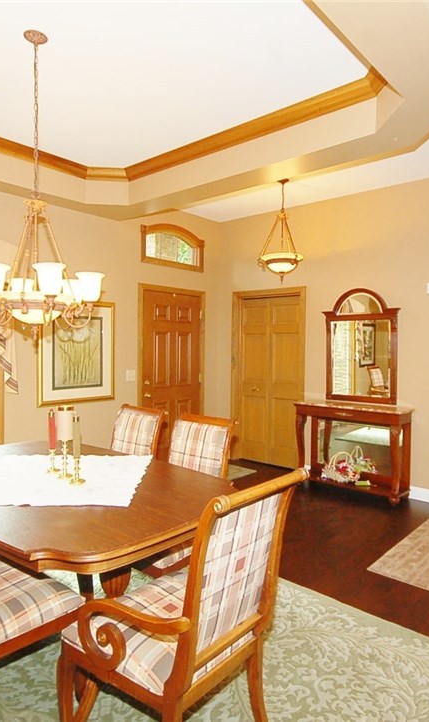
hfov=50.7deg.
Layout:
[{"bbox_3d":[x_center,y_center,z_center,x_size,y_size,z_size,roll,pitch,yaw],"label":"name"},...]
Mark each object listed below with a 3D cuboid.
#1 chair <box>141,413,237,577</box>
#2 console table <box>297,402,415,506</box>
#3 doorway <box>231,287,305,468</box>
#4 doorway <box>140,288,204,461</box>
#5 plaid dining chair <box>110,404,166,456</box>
[{"bbox_3d":[-0.248,0.838,2.402,0.500,1.030,0.630,2,2,44],"label":"chair"},{"bbox_3d":[1.368,0.891,4.583,1.110,0.866,0.330,2,2,39],"label":"console table"},{"bbox_3d":[0.633,0.222,5.449,1.010,2.140,0.140,2,2,39],"label":"doorway"},{"bbox_3d":[-0.488,0.196,5.390,0.100,2.115,1.080,2,2,41],"label":"doorway"},{"bbox_3d":[-0.719,0.832,3.063,0.510,0.980,0.600,2,2,41],"label":"plaid dining chair"}]

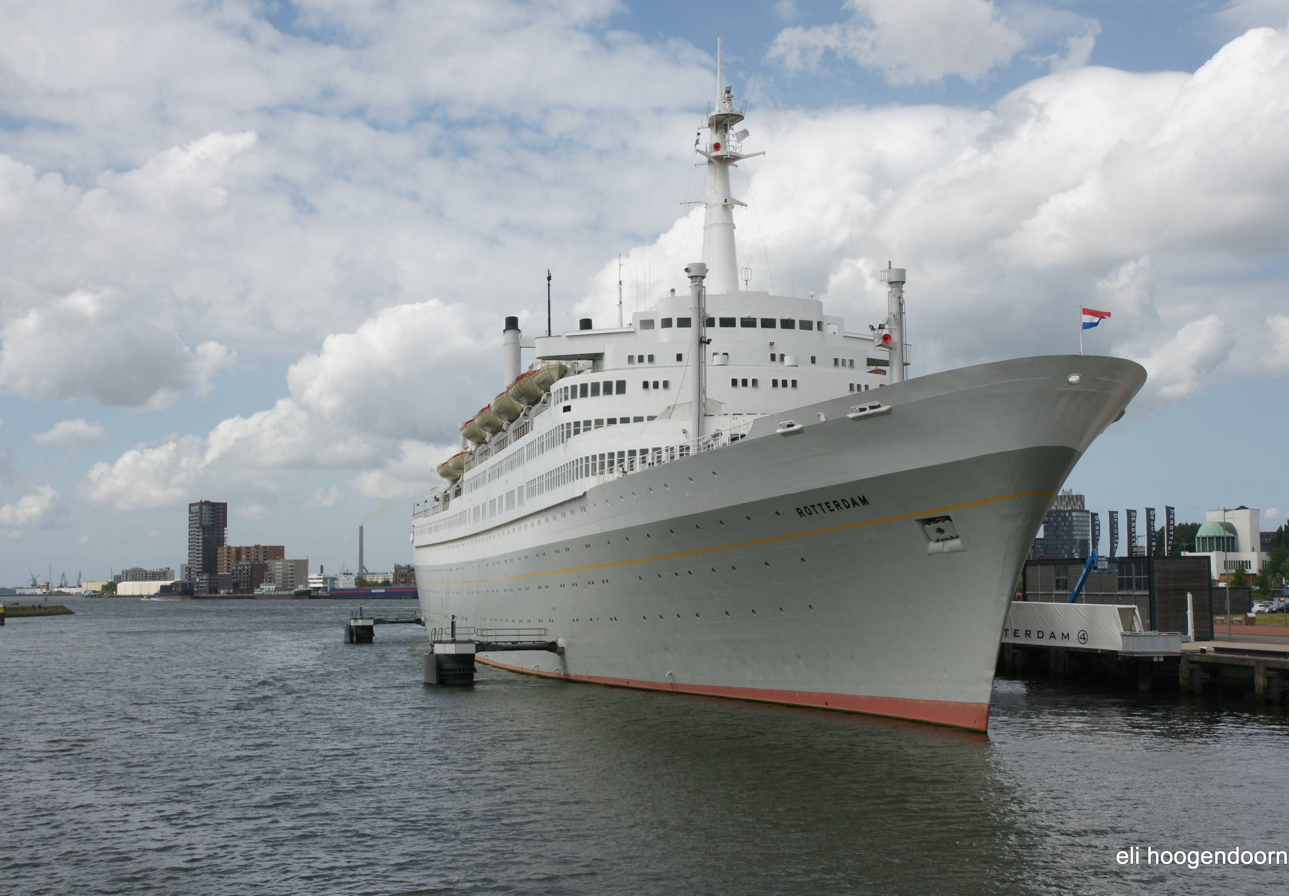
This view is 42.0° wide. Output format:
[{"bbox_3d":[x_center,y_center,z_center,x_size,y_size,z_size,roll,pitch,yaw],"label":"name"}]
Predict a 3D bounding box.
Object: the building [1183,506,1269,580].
[{"bbox_3d":[277.036,48.153,805.462,37.000,39.600,21.000,4,-6,-40],"label":"building"}]

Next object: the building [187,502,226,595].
[{"bbox_3d":[-333.932,76.547,1287.807,20.000,70.100,29.000,2,-5,-31],"label":"building"}]

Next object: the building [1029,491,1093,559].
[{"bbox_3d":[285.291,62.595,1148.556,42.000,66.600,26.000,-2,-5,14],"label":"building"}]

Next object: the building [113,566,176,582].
[{"bbox_3d":[-594.236,156.029,1994.256,73.000,30.400,25.000,1,-5,-16],"label":"building"}]

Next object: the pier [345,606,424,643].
[{"bbox_3d":[-35.892,24.177,231.330,10.800,5.100,4.800,1,-5,-13],"label":"pier"}]

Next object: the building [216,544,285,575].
[{"bbox_3d":[-289.287,90.413,1243.384,14.000,34.600,72.000,4,-6,-41],"label":"building"}]

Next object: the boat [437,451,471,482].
[{"bbox_3d":[-23.014,2.281,203.769,3.300,2.900,9.600,1,-5,-13],"label":"boat"}]

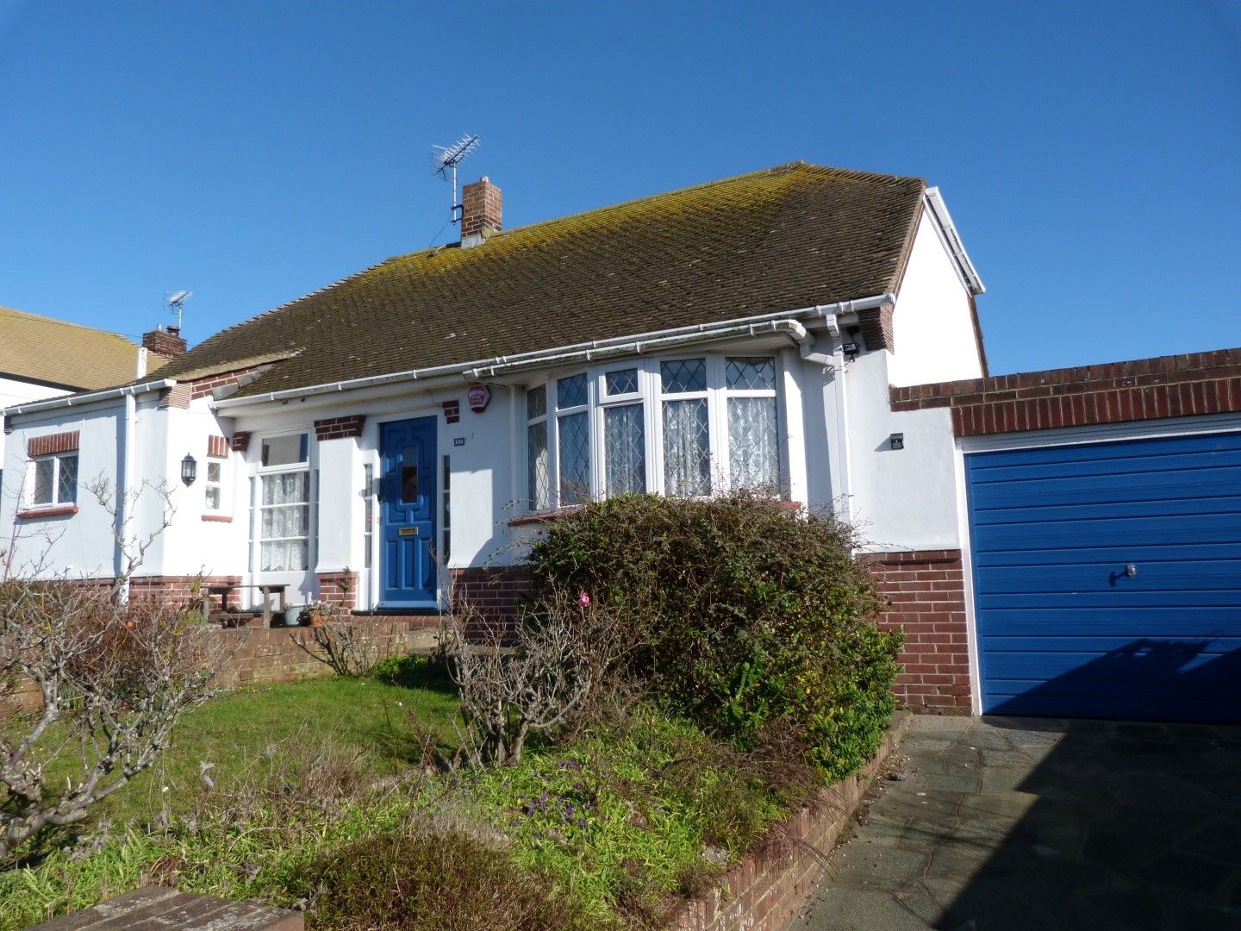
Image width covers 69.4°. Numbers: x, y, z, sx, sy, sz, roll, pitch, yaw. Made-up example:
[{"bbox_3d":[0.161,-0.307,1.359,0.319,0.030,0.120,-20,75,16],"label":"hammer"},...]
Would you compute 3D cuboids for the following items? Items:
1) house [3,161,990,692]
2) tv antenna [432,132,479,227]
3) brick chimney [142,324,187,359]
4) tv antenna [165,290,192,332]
[{"bbox_3d":[-0.789,-0.797,12.450,10.200,6.450,9.450,-5,-8,26],"label":"house"},{"bbox_3d":[-2.542,-4.473,13.928,0.400,1.400,1.420,4,-9,-37],"label":"tv antenna"},{"bbox_3d":[-10.668,-2.876,20.981,0.470,0.820,0.780,-5,-8,26],"label":"brick chimney"},{"bbox_3d":[-10.535,-3.653,21.406,0.420,1.250,1.250,5,-10,-43],"label":"tv antenna"}]

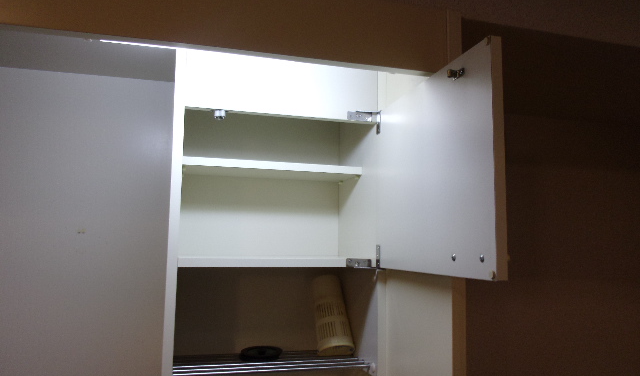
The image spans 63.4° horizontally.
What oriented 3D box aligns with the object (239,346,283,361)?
[{"bbox_3d":[-0.122,0.345,1.081,0.089,0.015,0.089,3,-7,-16],"label":"object"}]

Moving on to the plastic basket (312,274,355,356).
[{"bbox_3d":[0.026,0.278,1.139,0.079,0.159,0.079,1,-34,-16],"label":"plastic basket"}]

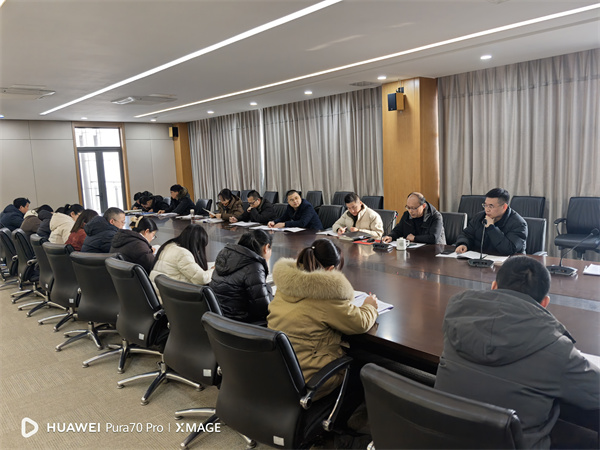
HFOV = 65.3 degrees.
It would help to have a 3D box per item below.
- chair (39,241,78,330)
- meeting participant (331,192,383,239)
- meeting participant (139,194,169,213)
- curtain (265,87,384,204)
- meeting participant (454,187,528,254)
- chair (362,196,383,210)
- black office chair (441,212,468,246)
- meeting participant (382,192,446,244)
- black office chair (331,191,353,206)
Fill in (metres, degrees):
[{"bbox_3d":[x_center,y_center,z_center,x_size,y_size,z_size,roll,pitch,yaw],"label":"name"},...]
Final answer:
[{"bbox_3d":[-2.081,0.613,4.514,0.620,0.955,0.630,3,10,35],"label":"chair"},{"bbox_3d":[0.735,0.231,5.615,0.620,1.240,0.850,4,10,39],"label":"meeting participant"},{"bbox_3d":[-2.824,-0.075,9.502,0.820,1.100,0.570,-8,9,-34],"label":"meeting participant"},{"bbox_3d":[0.470,-1.270,10.364,0.200,2.930,3.650,-9,10,-42],"label":"curtain"},{"bbox_3d":[1.831,0.299,4.449,0.800,1.270,0.600,-8,9,-37],"label":"meeting participant"},{"bbox_3d":[1.073,0.040,7.643,0.620,0.955,0.630,5,11,43],"label":"chair"},{"bbox_3d":[1.496,0.381,5.266,0.640,0.970,0.580,-9,10,-42],"label":"black office chair"},{"bbox_3d":[1.276,0.271,5.069,0.850,1.260,0.620,-9,10,-42],"label":"meeting participant"},{"bbox_3d":[0.767,-0.149,9.403,0.610,0.960,0.660,4,10,39],"label":"black office chair"}]

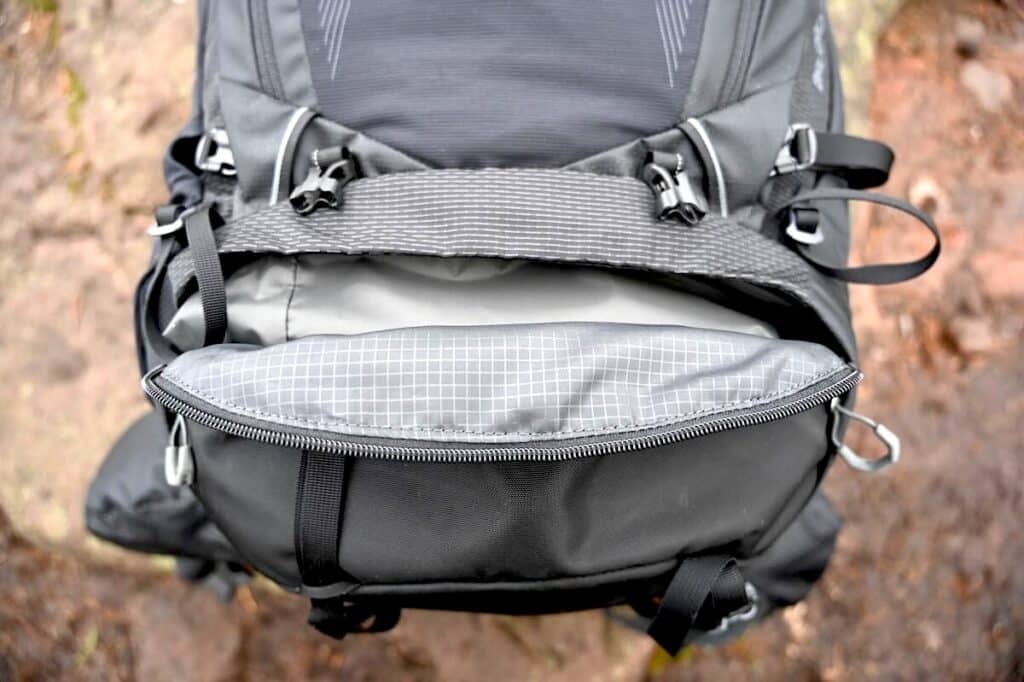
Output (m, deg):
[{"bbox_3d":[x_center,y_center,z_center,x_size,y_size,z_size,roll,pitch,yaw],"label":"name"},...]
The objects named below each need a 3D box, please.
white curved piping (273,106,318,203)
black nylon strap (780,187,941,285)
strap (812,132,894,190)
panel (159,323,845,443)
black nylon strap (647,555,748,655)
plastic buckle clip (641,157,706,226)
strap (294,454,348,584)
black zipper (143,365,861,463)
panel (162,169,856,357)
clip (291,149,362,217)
[{"bbox_3d":[-0.110,-0.092,0.340,0.020,0.015,0.046,1,80,12],"label":"white curved piping"},{"bbox_3d":[0.184,-0.056,0.360,0.084,0.028,0.052,0,84,0],"label":"black nylon strap"},{"bbox_3d":[0.183,-0.096,0.365,0.044,0.022,0.030,0,87,0],"label":"strap"},{"bbox_3d":[-0.005,0.019,0.318,0.332,0.040,0.055,0,74,0],"label":"panel"},{"bbox_3d":[0.094,0.133,0.345,0.051,0.028,0.052,0,99,0],"label":"black nylon strap"},{"bbox_3d":[0.076,-0.070,0.320,0.027,0.017,0.035,-14,90,-1],"label":"plastic buckle clip"},{"bbox_3d":[-0.087,0.082,0.312,0.021,0.010,0.066,3,105,-1],"label":"strap"},{"bbox_3d":[-0.004,0.034,0.316,0.346,0.034,0.048,0,70,0],"label":"black zipper"},{"bbox_3d":[-0.001,-0.039,0.322,0.345,0.050,0.085,0,87,0],"label":"panel"},{"bbox_3d":[-0.088,-0.075,0.320,0.029,0.017,0.035,18,90,2],"label":"clip"}]

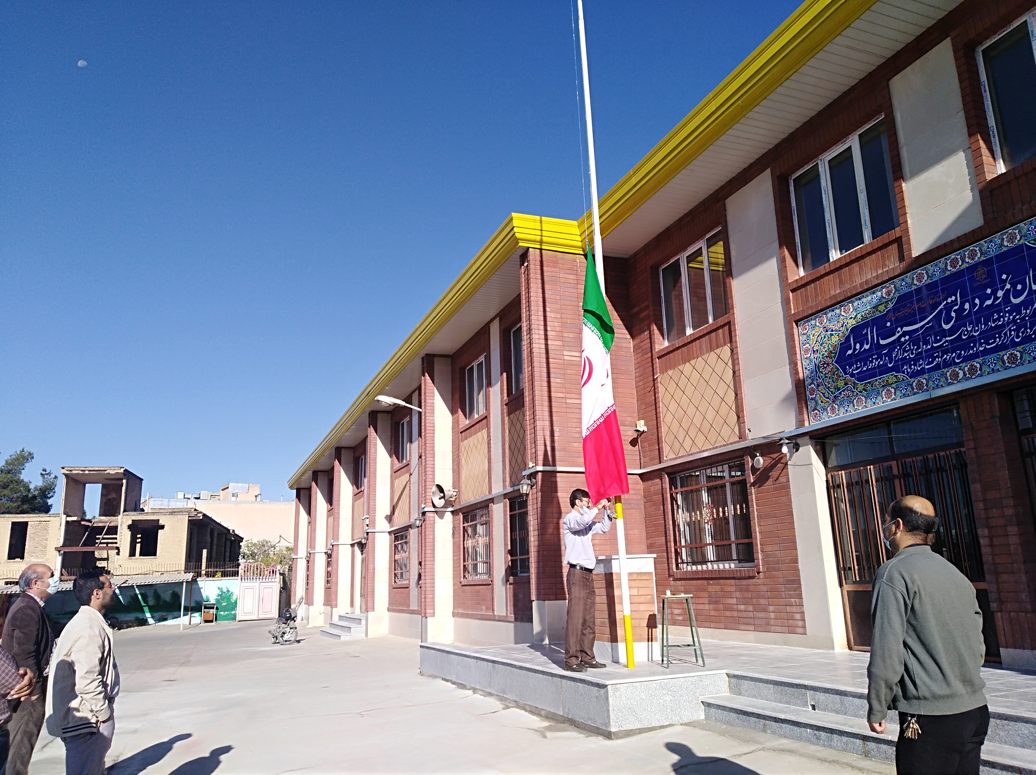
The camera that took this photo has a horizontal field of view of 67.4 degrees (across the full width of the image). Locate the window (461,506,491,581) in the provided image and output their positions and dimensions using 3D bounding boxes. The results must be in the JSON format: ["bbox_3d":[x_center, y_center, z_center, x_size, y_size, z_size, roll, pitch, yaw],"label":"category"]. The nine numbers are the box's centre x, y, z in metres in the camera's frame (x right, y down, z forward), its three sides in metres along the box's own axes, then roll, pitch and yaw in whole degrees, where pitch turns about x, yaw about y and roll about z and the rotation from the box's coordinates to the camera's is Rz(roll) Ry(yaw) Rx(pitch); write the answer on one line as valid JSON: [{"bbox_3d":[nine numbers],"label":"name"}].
[{"bbox_3d":[-0.850,3.295,16.297,0.150,1.410,1.800,4,-15,-22],"label":"window"}]

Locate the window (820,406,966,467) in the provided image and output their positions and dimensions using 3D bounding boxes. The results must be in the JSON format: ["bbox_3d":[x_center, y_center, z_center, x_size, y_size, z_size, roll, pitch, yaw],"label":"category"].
[{"bbox_3d":[3.998,0.565,8.438,0.100,0.370,1.860,4,-15,-22],"label":"window"}]

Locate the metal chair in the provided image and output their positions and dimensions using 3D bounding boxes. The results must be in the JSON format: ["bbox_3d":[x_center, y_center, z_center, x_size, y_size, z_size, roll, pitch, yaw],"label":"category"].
[{"bbox_3d":[1.601,2.406,7.709,0.380,0.660,0.350,-1,-14,-3],"label":"metal chair"}]

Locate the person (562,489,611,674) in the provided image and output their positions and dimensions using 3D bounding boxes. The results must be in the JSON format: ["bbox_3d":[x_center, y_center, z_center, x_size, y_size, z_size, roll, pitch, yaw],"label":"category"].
[{"bbox_3d":[0.708,1.903,7.830,0.540,1.750,0.520,-4,-14,9],"label":"person"}]

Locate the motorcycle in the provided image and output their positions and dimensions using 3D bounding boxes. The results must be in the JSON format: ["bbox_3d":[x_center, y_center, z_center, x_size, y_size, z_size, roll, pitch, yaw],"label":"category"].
[{"bbox_3d":[-6.485,6.523,21.704,0.920,1.250,0.620,-1,-14,-4],"label":"motorcycle"}]

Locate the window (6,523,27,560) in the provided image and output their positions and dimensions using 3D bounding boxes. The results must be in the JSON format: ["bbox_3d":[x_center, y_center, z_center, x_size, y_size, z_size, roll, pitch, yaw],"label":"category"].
[{"bbox_3d":[-30.216,9.278,47.000,0.950,2.250,0.250,1,-15,-13],"label":"window"}]

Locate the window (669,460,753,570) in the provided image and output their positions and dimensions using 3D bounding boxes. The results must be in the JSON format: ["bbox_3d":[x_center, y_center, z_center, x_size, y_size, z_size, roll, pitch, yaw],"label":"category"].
[{"bbox_3d":[2.715,1.827,10.913,0.150,1.410,1.820,4,-15,-22],"label":"window"}]

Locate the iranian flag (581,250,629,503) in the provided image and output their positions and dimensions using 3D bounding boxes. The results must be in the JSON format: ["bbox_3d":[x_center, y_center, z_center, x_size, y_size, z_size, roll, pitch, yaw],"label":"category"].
[{"bbox_3d":[0.873,-0.160,8.245,0.460,2.760,0.300,1,-14,-10],"label":"iranian flag"}]

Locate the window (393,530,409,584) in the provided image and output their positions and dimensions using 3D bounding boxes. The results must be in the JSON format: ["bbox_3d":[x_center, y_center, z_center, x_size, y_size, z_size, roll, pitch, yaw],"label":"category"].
[{"bbox_3d":[-3.339,4.890,22.341,0.200,1.450,1.800,4,-15,-22],"label":"window"}]

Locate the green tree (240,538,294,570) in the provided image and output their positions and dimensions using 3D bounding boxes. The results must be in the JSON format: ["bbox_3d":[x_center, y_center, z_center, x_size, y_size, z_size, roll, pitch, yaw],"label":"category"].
[{"bbox_3d":[-16.111,12.292,50.000,3.800,5.000,3.600,4,-15,-22],"label":"green tree"}]

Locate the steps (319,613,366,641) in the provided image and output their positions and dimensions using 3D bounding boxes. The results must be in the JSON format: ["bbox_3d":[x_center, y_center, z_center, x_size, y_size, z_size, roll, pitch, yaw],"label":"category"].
[{"bbox_3d":[-5.410,7.723,25.096,1.280,0.610,4.150,4,-15,-22],"label":"steps"}]

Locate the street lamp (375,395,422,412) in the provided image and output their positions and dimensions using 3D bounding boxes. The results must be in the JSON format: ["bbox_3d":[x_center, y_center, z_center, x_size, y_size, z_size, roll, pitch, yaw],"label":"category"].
[{"bbox_3d":[-2.838,0.372,18.321,1.150,0.360,0.260,4,-15,-22],"label":"street lamp"}]

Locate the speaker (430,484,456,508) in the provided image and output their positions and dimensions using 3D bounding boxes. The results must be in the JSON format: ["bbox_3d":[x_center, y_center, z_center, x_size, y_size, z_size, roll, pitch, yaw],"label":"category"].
[{"bbox_3d":[-1.659,2.458,17.625,0.470,0.510,0.510,11,-19,-41],"label":"speaker"}]

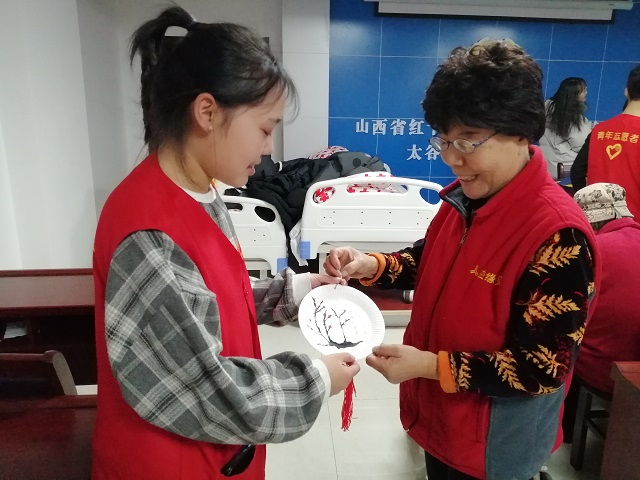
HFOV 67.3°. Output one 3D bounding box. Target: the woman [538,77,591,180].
[{"bbox_3d":[2.133,-0.577,4.217,0.420,1.640,0.480,-1,14,-8],"label":"woman"}]

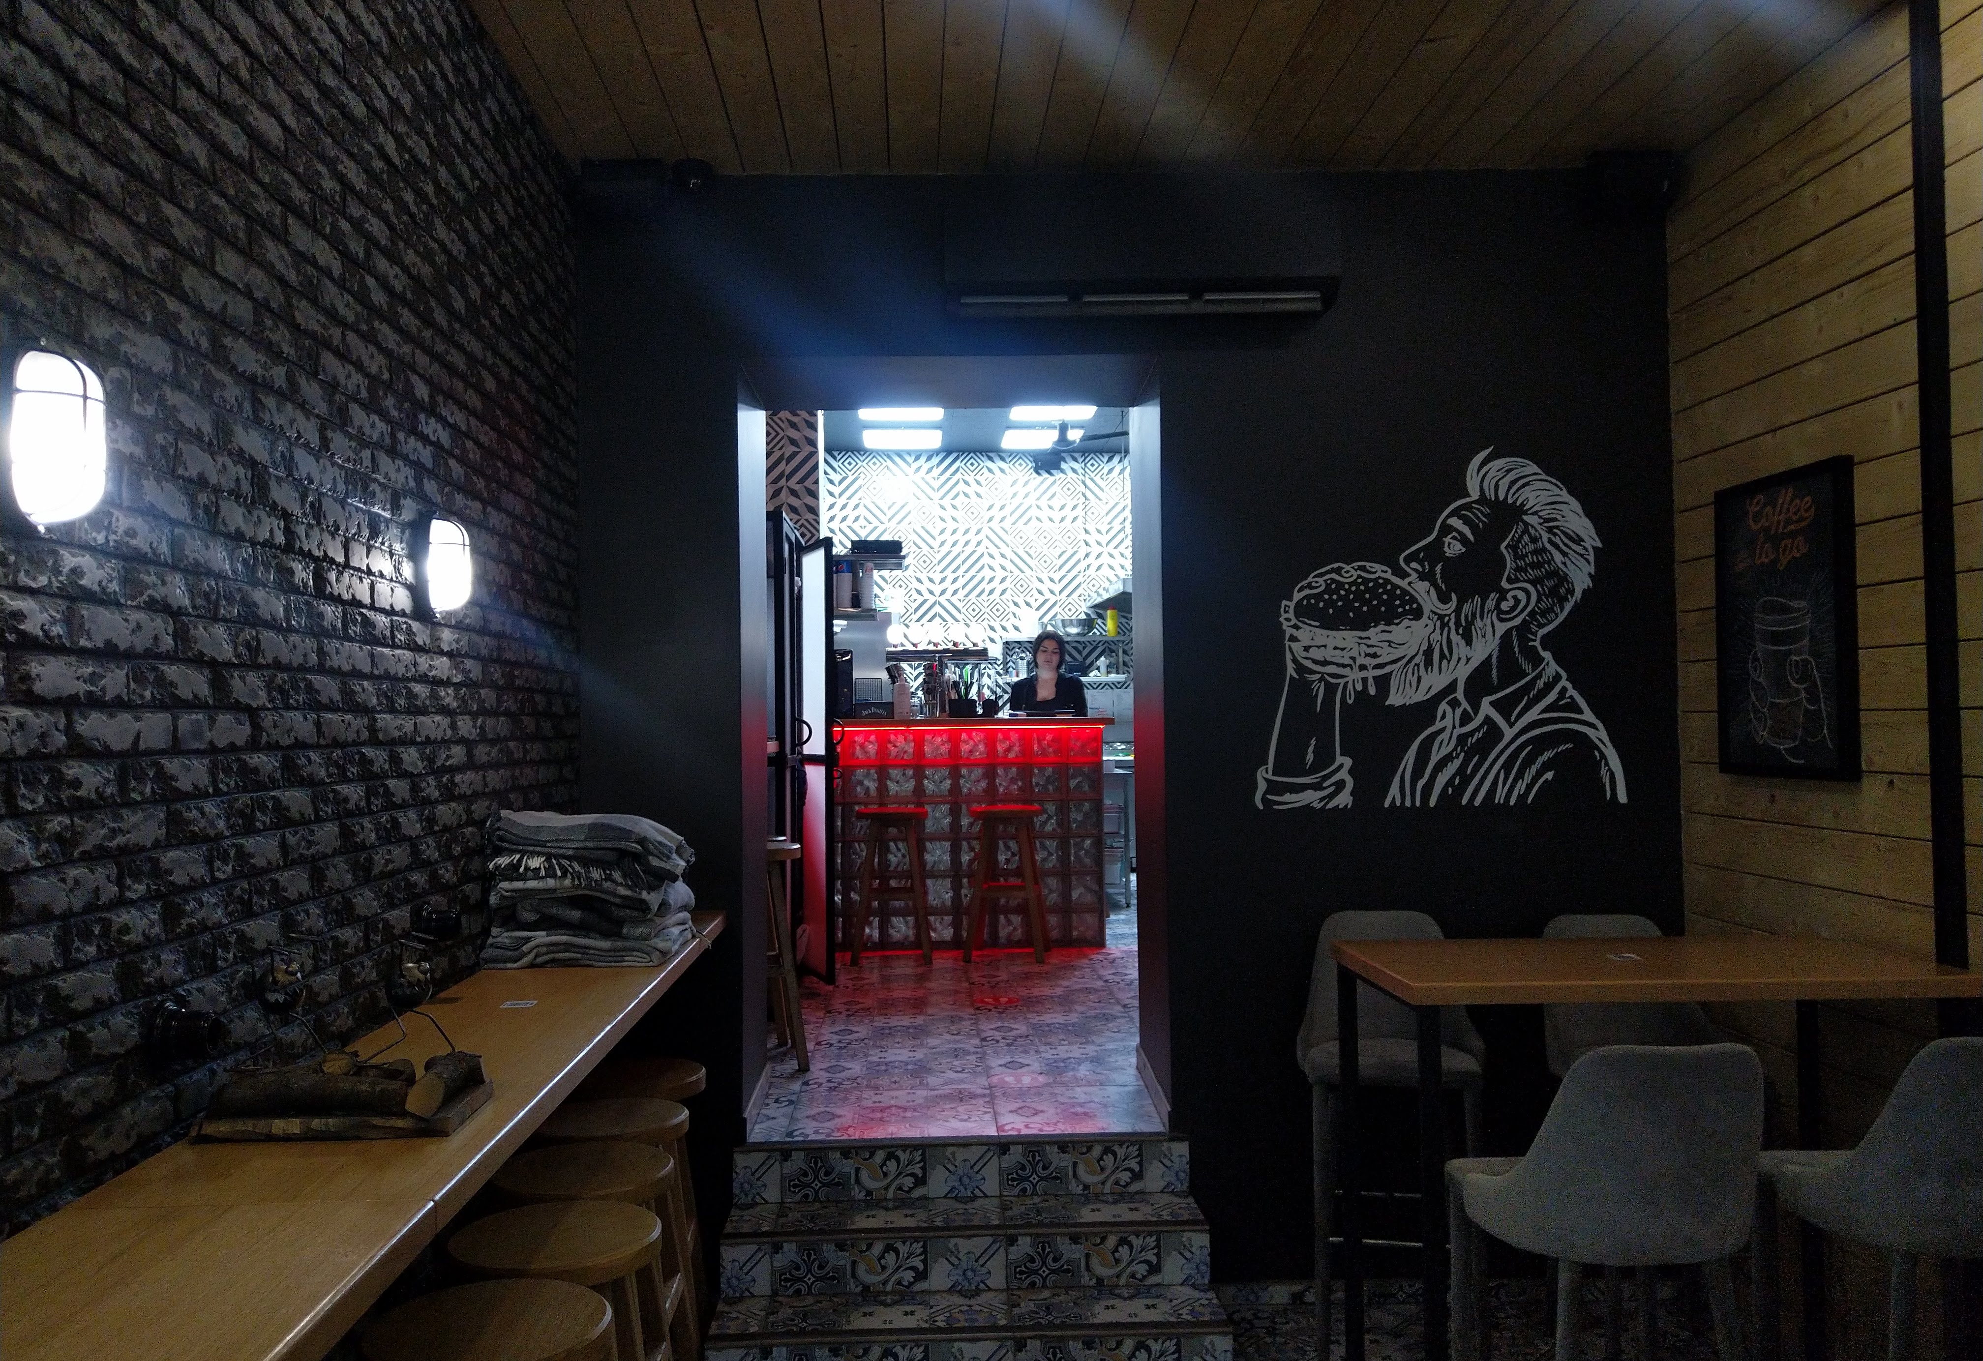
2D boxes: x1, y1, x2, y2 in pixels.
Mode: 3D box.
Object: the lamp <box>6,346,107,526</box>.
[{"bbox_3d":[-0.950,-0.251,1.471,0.081,0.198,0.134,0,-2,-3],"label":"lamp"}]

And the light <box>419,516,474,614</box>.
[{"bbox_3d":[-1.017,-0.215,2.694,0.081,0.198,0.134,0,-2,-3],"label":"light"}]

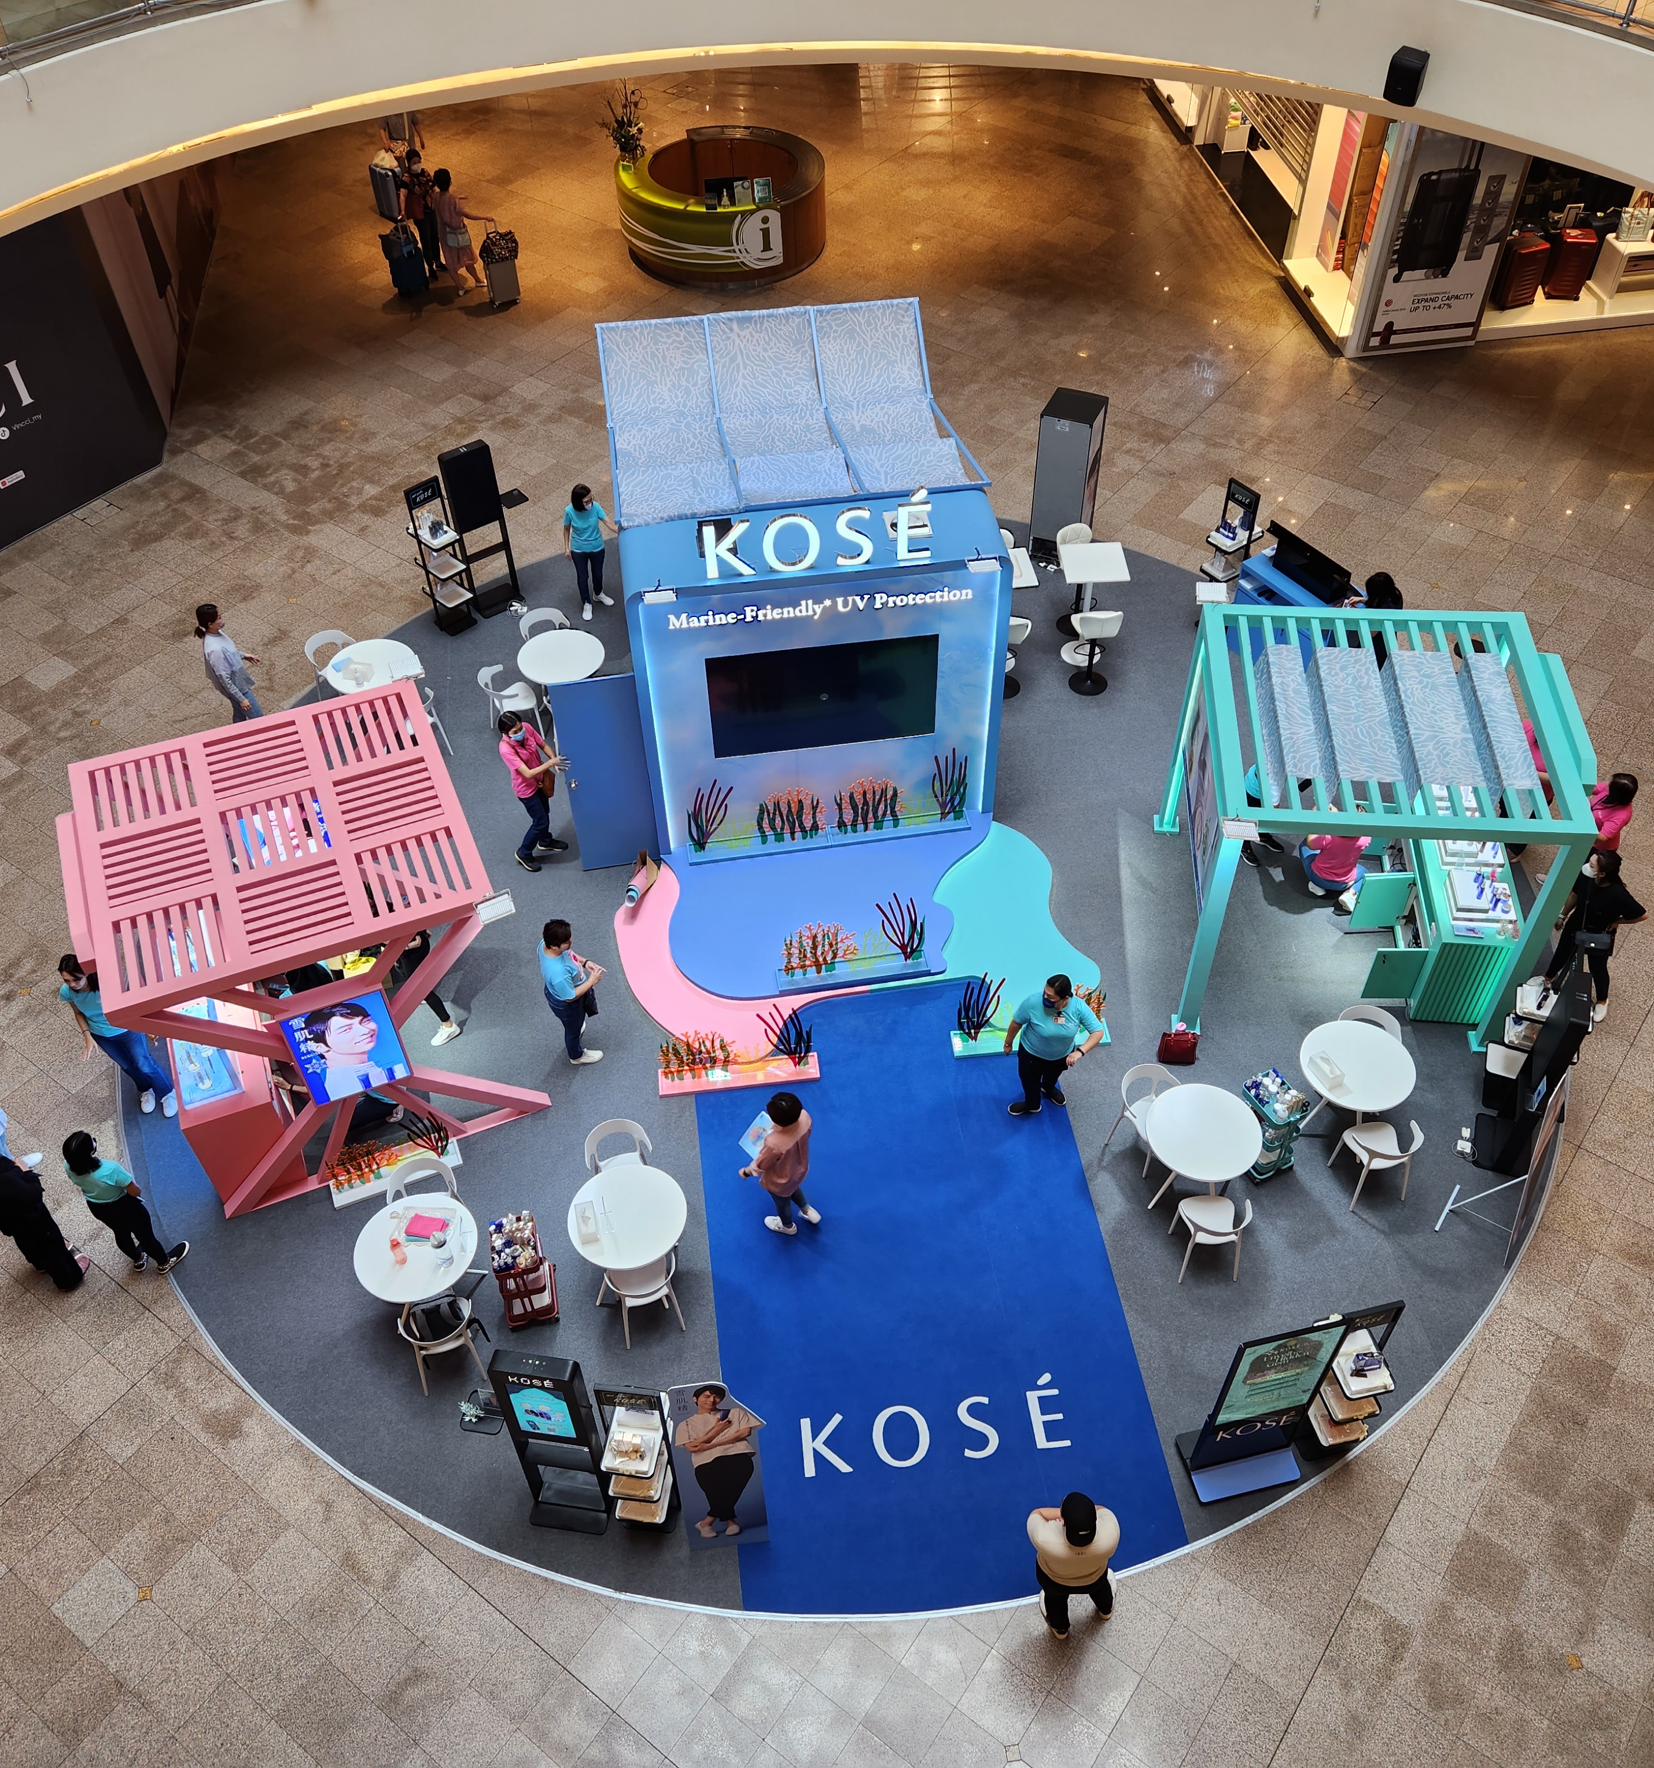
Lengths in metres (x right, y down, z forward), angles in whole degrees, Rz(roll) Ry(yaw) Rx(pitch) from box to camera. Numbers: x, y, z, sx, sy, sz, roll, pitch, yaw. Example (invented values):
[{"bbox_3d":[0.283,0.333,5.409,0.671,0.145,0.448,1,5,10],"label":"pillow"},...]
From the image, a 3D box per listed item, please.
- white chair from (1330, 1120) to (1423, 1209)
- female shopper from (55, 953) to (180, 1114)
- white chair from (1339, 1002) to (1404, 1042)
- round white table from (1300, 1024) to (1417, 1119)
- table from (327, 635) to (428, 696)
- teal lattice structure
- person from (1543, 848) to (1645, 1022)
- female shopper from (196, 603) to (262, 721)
[{"bbox_3d":[3.944,1.950,11.206,0.530,0.760,0.510,-9,47,-7],"label":"white chair"},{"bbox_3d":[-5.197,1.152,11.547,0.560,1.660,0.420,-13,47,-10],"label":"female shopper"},{"bbox_3d":[4.080,1.350,12.012,0.510,0.740,0.490,21,50,20],"label":"white chair"},{"bbox_3d":[3.834,1.555,11.537,0.800,0.740,0.800,-1,46,1],"label":"round white table"},{"bbox_3d":[-4.245,-1.779,14.942,0.800,0.740,0.800,-2,46,0],"label":"table"},{"bbox_3d":[4.170,-0.461,12.317,2.600,2.420,2.410,3,47,5],"label":"teal lattice structure"},{"bbox_3d":[5.997,0.396,12.241,0.620,1.630,0.420,16,49,17],"label":"person"},{"bbox_3d":[-5.463,-1.902,14.475,0.450,1.600,0.500,-9,47,-7],"label":"female shopper"}]

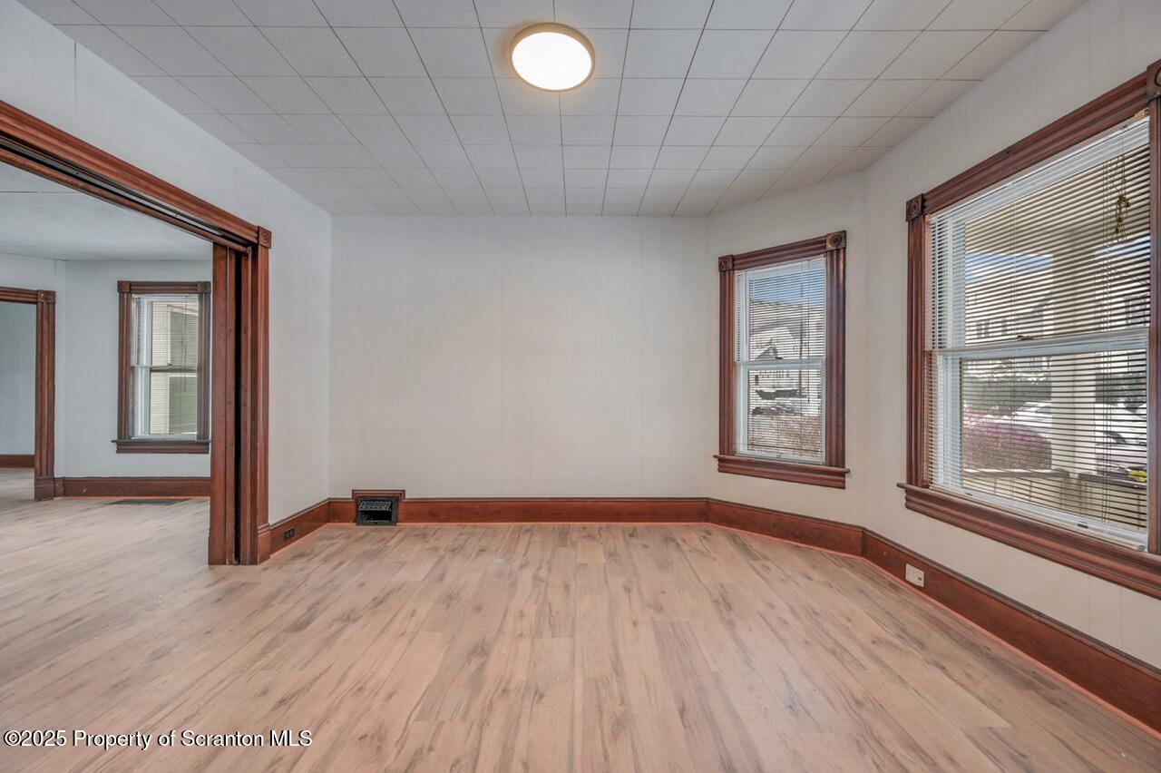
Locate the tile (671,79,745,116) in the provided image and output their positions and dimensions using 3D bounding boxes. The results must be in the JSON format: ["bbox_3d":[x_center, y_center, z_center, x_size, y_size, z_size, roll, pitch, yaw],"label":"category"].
[{"bbox_3d":[0.656,-1.478,2.305,0.305,0.020,0.305,0,0,-1],"label":"tile"}]

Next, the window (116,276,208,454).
[{"bbox_3d":[-4.469,-0.201,4.884,1.000,1.800,0.130,0,0,-1],"label":"window"}]

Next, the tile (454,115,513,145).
[{"bbox_3d":[-0.569,-1.481,2.603,0.305,0.016,0.305,0,1,-1],"label":"tile"}]

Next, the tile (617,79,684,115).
[{"bbox_3d":[0.354,-1.491,2.326,0.305,0.016,0.305,0,0,-1],"label":"tile"}]

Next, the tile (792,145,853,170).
[{"bbox_3d":[1.565,-1.481,2.916,0.305,0.020,0.305,0,0,-1],"label":"tile"}]

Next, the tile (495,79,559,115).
[{"bbox_3d":[-0.260,-1.478,2.301,0.305,0.016,0.305,0,1,-1],"label":"tile"}]

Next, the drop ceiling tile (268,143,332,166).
[{"bbox_3d":[-1.791,-1.481,2.893,0.305,0.016,0.305,0,1,-1],"label":"drop ceiling tile"}]

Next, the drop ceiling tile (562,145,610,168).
[{"bbox_3d":[0.041,-1.495,2.933,0.305,0.016,0.305,0,0,-1],"label":"drop ceiling tile"}]

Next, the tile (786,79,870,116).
[{"bbox_3d":[1.266,-1.478,2.314,0.305,0.018,0.302,0,0,-1],"label":"tile"}]

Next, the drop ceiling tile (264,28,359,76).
[{"bbox_3d":[-1.169,-1.474,1.990,0.305,0.015,0.303,0,0,0],"label":"drop ceiling tile"}]

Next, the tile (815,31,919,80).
[{"bbox_3d":[1.269,-1.478,2.014,0.305,0.018,0.302,0,0,-1],"label":"tile"}]

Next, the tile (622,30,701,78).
[{"bbox_3d":[0.354,-1.474,2.003,0.305,0.015,0.303,0,0,0],"label":"tile"}]

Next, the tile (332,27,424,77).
[{"bbox_3d":[-0.866,-1.473,1.989,0.305,0.016,0.305,0,1,-1],"label":"tile"}]

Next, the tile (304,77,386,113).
[{"bbox_3d":[-1.174,-1.476,2.290,0.305,0.016,0.305,0,1,-1],"label":"tile"}]

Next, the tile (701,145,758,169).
[{"bbox_3d":[0.957,-1.479,2.913,0.305,0.015,0.303,0,0,0],"label":"tile"}]

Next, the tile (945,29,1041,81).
[{"bbox_3d":[1.833,-1.479,2.019,0.213,0.018,0.302,0,0,-1],"label":"tile"}]

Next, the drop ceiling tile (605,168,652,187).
[{"bbox_3d":[0.344,-1.482,3.207,0.305,0.020,0.305,0,0,-1],"label":"drop ceiling tile"}]

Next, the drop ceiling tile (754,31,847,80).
[{"bbox_3d":[0.964,-1.474,2.008,0.305,0.015,0.303,0,0,0],"label":"drop ceiling tile"}]

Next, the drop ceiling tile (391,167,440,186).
[{"bbox_3d":[-1.180,-1.477,3.191,0.305,0.018,0.302,0,0,-1],"label":"drop ceiling tile"}]

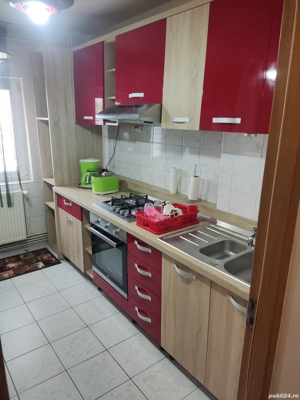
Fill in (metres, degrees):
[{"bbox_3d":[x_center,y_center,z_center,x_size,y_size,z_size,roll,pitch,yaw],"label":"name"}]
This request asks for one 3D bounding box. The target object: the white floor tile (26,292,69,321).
[{"bbox_3d":[-0.902,0.933,2.561,0.302,0.012,0.304,-10,19,-37],"label":"white floor tile"}]

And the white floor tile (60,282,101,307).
[{"bbox_3d":[-0.679,0.915,2.812,0.310,0.010,0.310,-10,19,-37],"label":"white floor tile"}]

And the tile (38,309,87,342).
[{"bbox_3d":[-0.714,1.000,2.332,0.302,0.012,0.304,-10,19,-37],"label":"tile"}]

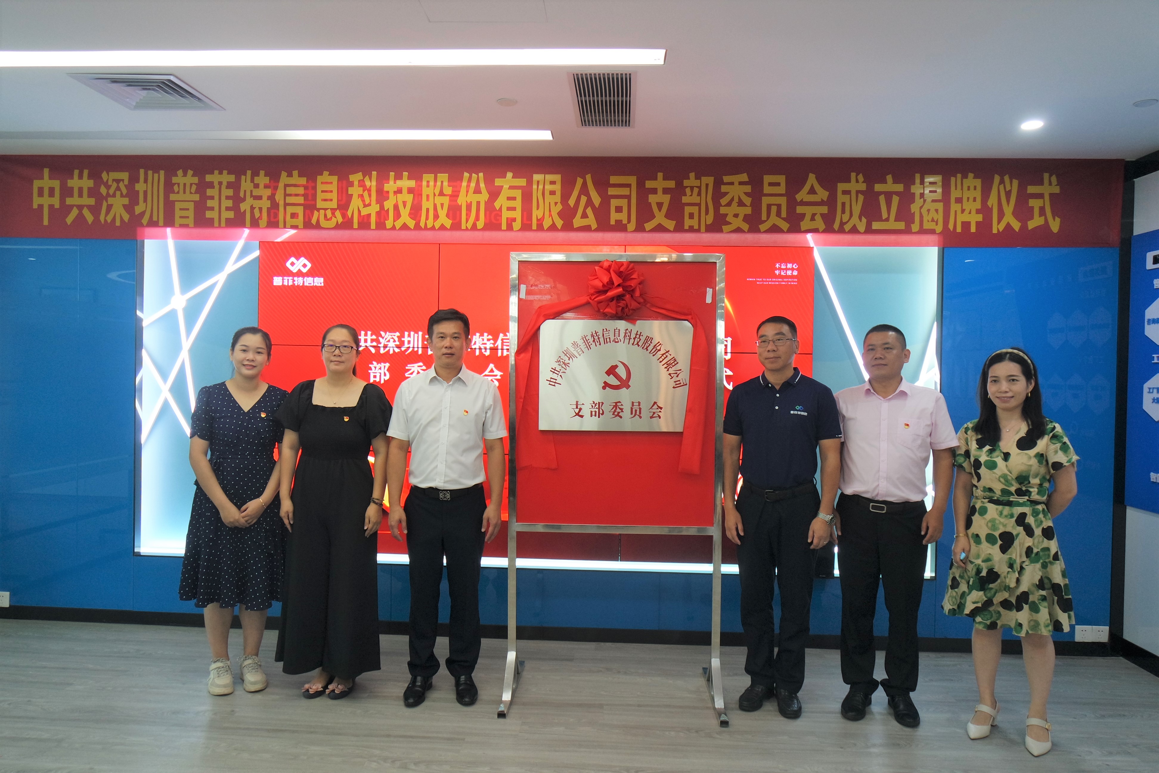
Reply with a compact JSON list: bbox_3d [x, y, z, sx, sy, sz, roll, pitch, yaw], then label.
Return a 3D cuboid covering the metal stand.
[{"bbox_3d":[0.170,0.403,3.516,0.970,2.008,0.585,1,1,3],"label":"metal stand"}]

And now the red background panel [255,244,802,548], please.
[{"bbox_3d":[-0.268,0.081,4.274,3.054,1.720,0.080,1,1,3],"label":"red background panel"}]

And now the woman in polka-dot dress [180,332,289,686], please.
[{"bbox_3d":[-1.616,0.550,3.607,0.461,1.651,0.360,1,1,-22],"label":"woman in polka-dot dress"}]

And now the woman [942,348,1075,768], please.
[{"bbox_3d":[1.786,0.640,3.221,0.480,1.597,0.380,1,1,29],"label":"woman"}]

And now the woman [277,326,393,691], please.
[{"bbox_3d":[-1.142,0.549,3.574,0.492,1.669,0.340,1,1,-9],"label":"woman"}]

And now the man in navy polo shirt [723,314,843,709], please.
[{"bbox_3d":[0.903,0.552,3.466,0.503,1.736,0.330,1,1,24],"label":"man in navy polo shirt"}]

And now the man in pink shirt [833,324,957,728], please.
[{"bbox_3d":[1.381,0.580,3.397,0.494,1.699,0.330,1,1,23],"label":"man in pink shirt"}]

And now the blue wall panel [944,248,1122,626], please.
[{"bbox_3d":[2.377,0.302,4.128,0.912,2.089,0.060,1,1,3],"label":"blue wall panel"}]

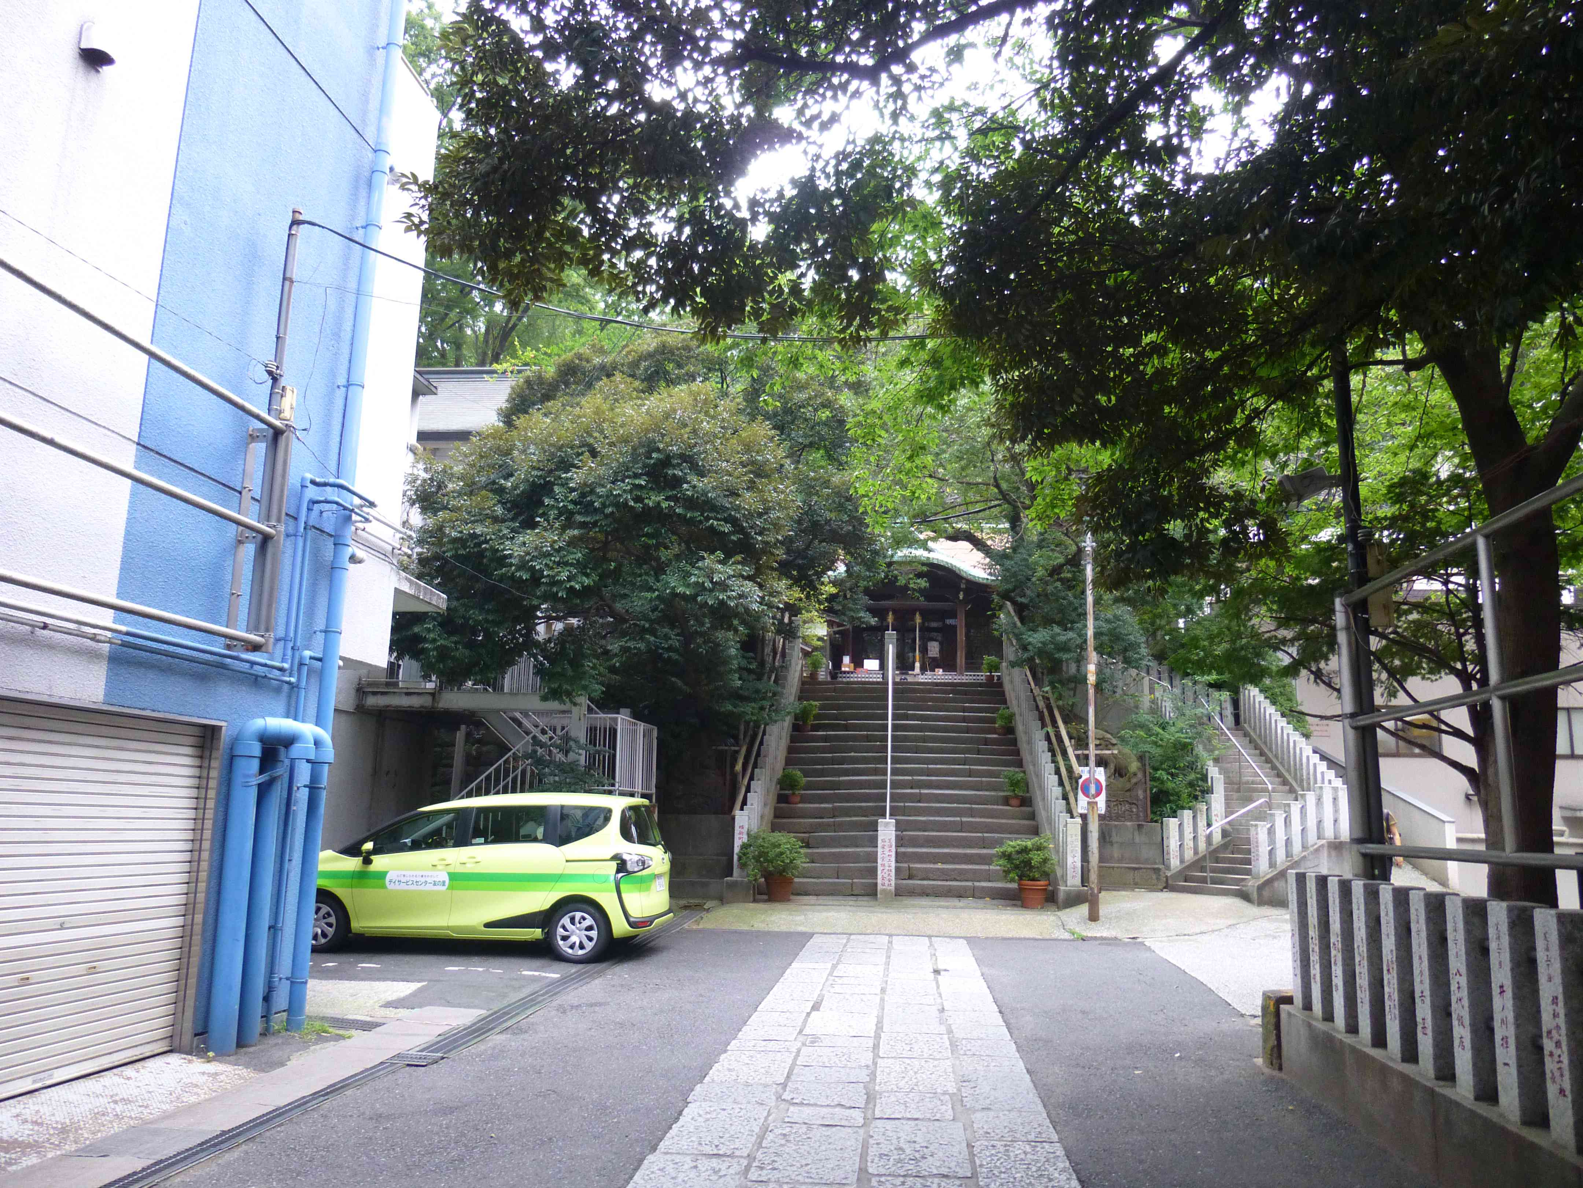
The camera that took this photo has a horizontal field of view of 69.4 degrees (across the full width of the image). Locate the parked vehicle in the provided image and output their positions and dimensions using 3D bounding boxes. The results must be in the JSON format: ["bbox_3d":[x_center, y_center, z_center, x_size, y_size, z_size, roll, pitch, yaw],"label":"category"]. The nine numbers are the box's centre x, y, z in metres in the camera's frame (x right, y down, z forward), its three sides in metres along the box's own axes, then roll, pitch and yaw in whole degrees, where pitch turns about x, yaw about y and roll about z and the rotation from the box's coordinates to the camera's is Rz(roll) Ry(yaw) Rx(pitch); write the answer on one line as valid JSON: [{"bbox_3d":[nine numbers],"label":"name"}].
[{"bbox_3d":[-3.499,3.031,12.532,4.235,1.675,1.695,0,-10,5],"label":"parked vehicle"}]

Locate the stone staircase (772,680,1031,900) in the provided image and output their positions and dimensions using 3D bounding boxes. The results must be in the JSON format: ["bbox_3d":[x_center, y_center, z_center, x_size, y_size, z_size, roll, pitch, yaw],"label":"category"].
[{"bbox_3d":[2.086,3.266,21.338,4.510,4.053,7.500,0,-10,5],"label":"stone staircase"}]

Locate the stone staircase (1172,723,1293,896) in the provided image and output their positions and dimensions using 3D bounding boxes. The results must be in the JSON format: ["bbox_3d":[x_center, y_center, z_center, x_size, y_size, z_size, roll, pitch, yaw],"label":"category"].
[{"bbox_3d":[8.023,3.831,21.923,2.800,3.200,5.400,-2,-11,15],"label":"stone staircase"}]

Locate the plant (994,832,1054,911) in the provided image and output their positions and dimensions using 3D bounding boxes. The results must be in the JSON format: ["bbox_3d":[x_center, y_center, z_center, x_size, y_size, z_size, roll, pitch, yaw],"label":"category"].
[{"bbox_3d":[3.396,4.056,16.700,0.920,1.070,0.900,0,-10,5],"label":"plant"}]

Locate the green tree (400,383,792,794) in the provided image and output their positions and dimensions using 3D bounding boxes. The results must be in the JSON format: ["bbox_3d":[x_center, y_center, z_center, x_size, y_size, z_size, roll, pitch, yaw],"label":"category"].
[{"bbox_3d":[-3.067,-0.127,18.000,6.200,6.500,5.800,0,-10,5],"label":"green tree"}]

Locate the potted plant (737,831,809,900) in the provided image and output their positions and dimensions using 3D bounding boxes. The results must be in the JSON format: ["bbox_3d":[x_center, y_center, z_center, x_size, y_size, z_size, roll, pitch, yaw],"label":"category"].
[{"bbox_3d":[-0.282,3.998,16.800,1.000,1.070,0.950,0,-10,5],"label":"potted plant"}]

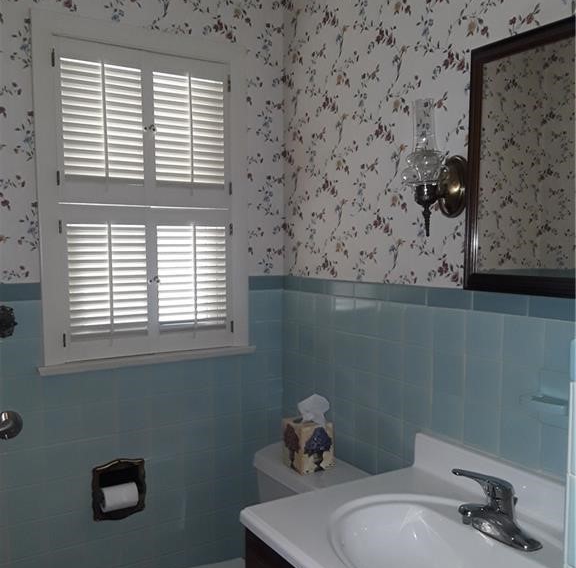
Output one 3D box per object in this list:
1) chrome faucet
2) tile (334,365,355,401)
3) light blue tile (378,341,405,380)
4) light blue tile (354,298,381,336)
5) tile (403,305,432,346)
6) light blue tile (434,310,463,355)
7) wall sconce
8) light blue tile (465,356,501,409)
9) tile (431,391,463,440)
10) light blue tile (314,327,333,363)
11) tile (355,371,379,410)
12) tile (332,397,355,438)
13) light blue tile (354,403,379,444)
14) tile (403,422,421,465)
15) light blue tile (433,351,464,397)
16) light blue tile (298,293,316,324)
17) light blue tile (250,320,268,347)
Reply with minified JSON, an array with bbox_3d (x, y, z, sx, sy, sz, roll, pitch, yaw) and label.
[{"bbox_3d":[0.411,0.454,1.296,0.182,0.164,0.158,-2,4,-32],"label":"chrome faucet"},{"bbox_3d":[0.180,0.311,1.962,0.010,0.107,0.107,-2,4,-32],"label":"tile"},{"bbox_3d":[0.295,0.213,1.765,0.010,0.107,0.108,-2,4,-32],"label":"light blue tile"},{"bbox_3d":[0.239,0.102,1.861,0.010,0.108,0.108,-2,4,-32],"label":"light blue tile"},{"bbox_3d":[0.355,0.114,1.674,0.010,0.107,0.107,-2,4,-32],"label":"tile"},{"bbox_3d":[0.418,0.122,1.599,0.009,0.108,0.108,-2,4,-32],"label":"light blue tile"},{"bbox_3d":[0.351,-0.281,1.510,0.150,0.332,0.108,-2,4,-32],"label":"wall sconce"},{"bbox_3d":[0.470,0.231,1.496,0.010,0.108,0.108,-2,4,-32],"label":"light blue tile"},{"bbox_3d":[0.412,0.337,1.596,0.010,0.108,0.108,-2,4,-32],"label":"tile"},{"bbox_3d":[0.122,0.197,2.046,0.010,0.107,0.107,-2,4,-32],"label":"light blue tile"},{"bbox_3d":[0.238,0.320,1.873,0.010,0.108,0.108,-2,4,-32],"label":"tile"},{"bbox_3d":[0.182,0.425,1.990,0.009,0.108,0.108,-2,4,-32],"label":"tile"},{"bbox_3d":[0.238,0.429,1.880,0.010,0.108,0.108,-2,4,-32],"label":"light blue tile"},{"bbox_3d":[0.354,0.440,1.695,0.010,0.108,0.108,-2,4,-32],"label":"tile"},{"bbox_3d":[0.412,0.225,1.588,0.010,0.108,0.108,-2,4,-32],"label":"light blue tile"},{"bbox_3d":[0.066,0.085,2.153,0.009,0.108,0.108,-2,4,-32],"label":"light blue tile"},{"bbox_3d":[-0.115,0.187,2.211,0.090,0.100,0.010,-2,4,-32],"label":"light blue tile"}]

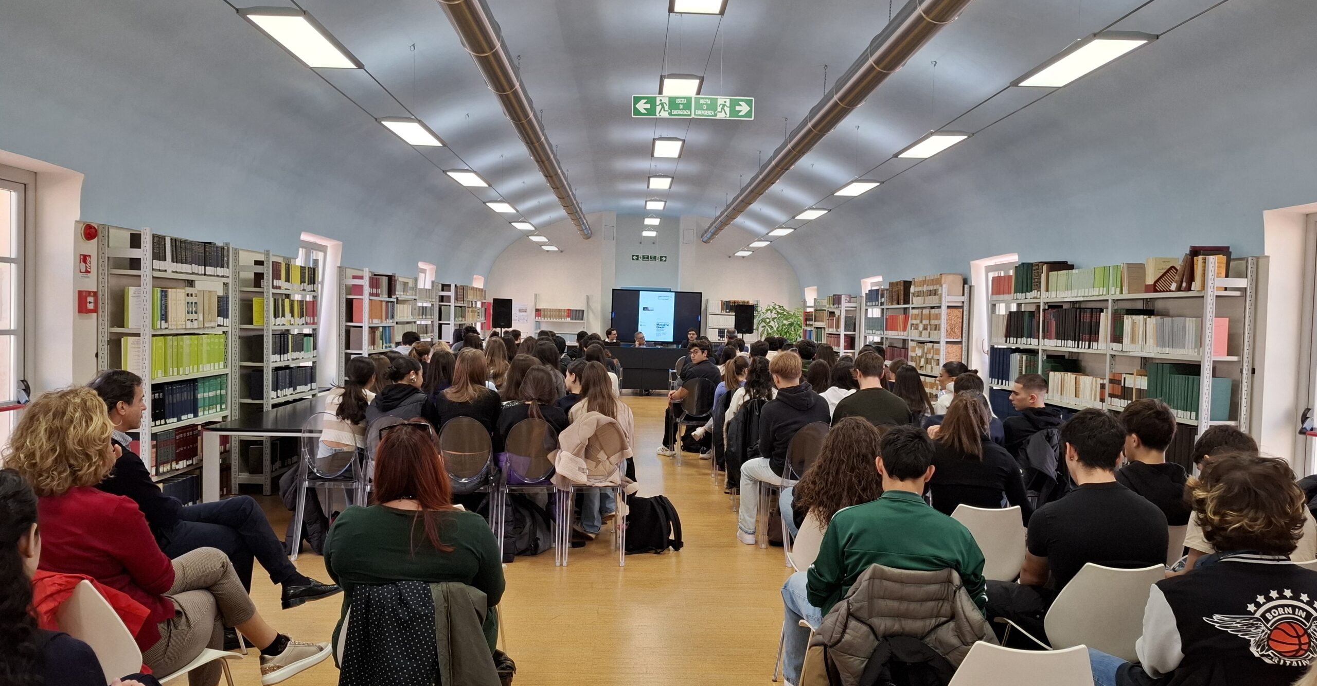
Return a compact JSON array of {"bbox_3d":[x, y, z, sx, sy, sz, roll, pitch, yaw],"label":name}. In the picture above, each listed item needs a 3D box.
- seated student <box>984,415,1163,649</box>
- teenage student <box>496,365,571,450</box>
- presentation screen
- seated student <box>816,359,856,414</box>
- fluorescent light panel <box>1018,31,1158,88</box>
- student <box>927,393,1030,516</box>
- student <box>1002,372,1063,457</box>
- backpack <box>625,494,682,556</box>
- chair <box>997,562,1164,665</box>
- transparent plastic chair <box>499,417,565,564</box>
[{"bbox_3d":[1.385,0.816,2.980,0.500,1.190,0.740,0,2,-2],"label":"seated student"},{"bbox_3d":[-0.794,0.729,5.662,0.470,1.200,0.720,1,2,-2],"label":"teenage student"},{"bbox_3d":[-0.027,-0.577,19.250,1.970,1.150,0.100,1,2,-2],"label":"presentation screen"},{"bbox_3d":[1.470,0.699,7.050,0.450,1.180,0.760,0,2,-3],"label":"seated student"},{"bbox_3d":[2.352,-1.569,4.906,0.331,0.045,0.969,1,2,-2],"label":"fluorescent light panel"},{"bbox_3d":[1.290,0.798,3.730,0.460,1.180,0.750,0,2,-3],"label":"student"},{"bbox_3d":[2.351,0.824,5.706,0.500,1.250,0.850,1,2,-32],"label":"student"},{"bbox_3d":[-0.045,1.153,5.660,0.370,0.355,0.310,0,2,-10],"label":"backpack"},{"bbox_3d":[1.433,1.061,2.977,0.530,0.775,0.520,1,2,-2],"label":"chair"},{"bbox_3d":[-0.770,0.889,5.487,0.390,0.890,0.520,1,2,-2],"label":"transparent plastic chair"}]

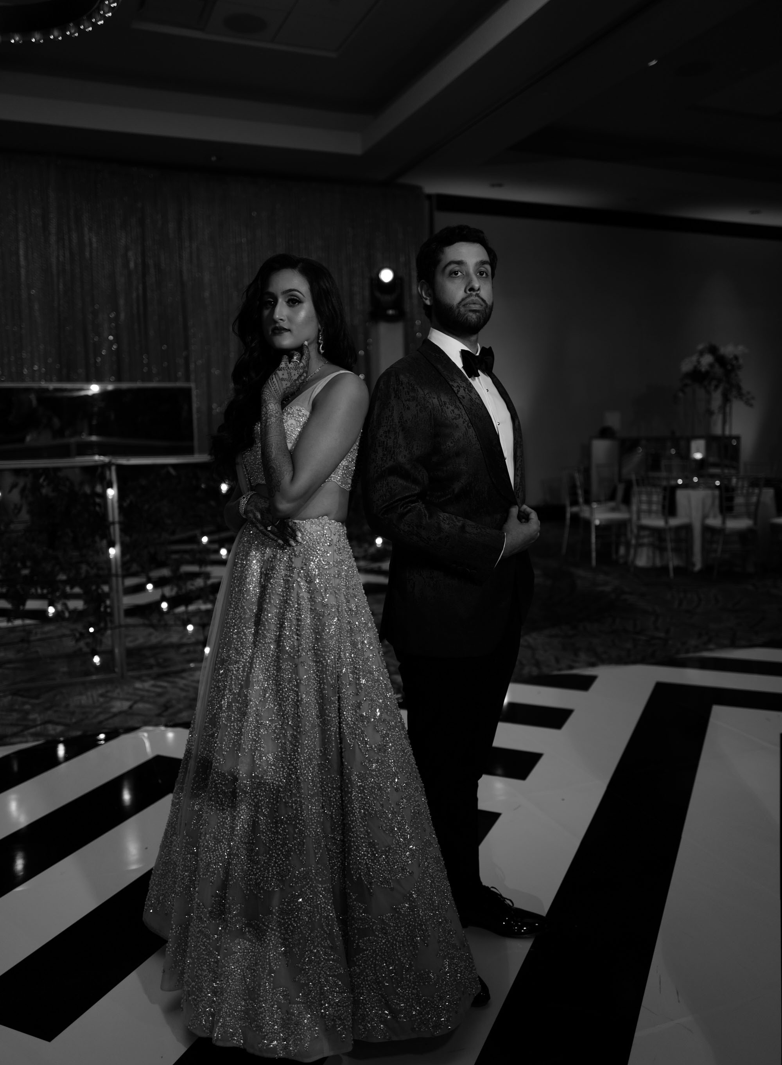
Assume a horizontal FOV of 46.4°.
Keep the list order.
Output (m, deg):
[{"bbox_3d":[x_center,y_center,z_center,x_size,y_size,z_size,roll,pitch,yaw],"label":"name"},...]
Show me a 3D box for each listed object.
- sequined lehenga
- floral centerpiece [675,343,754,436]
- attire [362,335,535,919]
[{"bbox_3d":[-0.210,0.338,2.245,0.800,1.457,0.860,-7,9,-42],"label":"sequined lehenga"},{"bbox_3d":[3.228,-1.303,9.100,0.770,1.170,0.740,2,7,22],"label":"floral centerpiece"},{"bbox_3d":[0.154,0.281,2.262,0.390,1.515,0.530,3,8,32],"label":"attire"}]

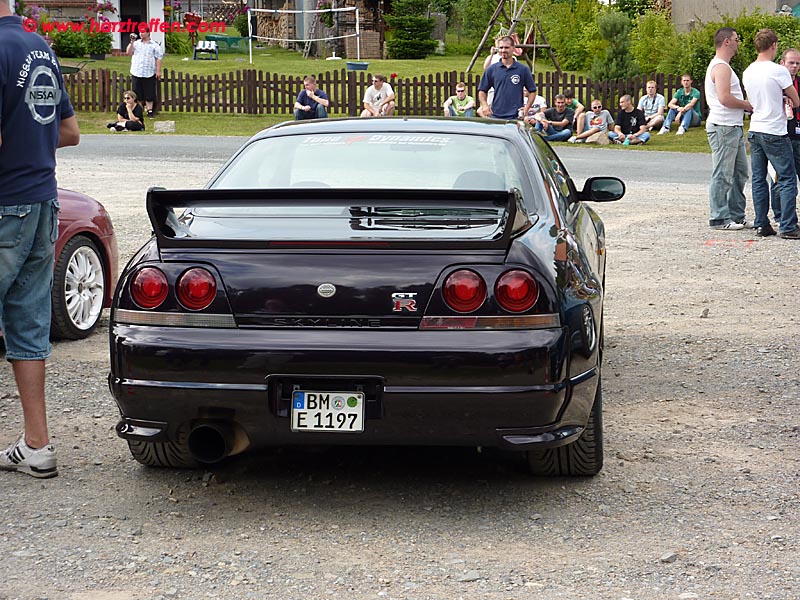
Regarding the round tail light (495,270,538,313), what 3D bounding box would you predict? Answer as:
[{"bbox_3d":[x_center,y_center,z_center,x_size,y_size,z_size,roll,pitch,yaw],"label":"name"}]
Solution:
[{"bbox_3d":[0.383,-0.028,5.460,0.146,0.146,0.060,-1,8,0],"label":"round tail light"}]

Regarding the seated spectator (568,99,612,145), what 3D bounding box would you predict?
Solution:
[{"bbox_3d":[3.142,-2.929,27.300,0.620,0.730,0.750,2,8,12],"label":"seated spectator"}]

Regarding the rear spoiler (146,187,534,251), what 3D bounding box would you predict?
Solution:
[{"bbox_3d":[-0.200,-0.282,5.690,1.270,0.200,0.360,1,8,7],"label":"rear spoiler"}]

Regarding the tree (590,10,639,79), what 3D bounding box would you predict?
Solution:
[{"bbox_3d":[4.447,-5.131,34.500,1.050,1.800,1.050,-1,8,0],"label":"tree"}]

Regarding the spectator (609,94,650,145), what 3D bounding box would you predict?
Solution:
[{"bbox_3d":[3.832,-2.986,27.600,0.700,0.810,0.680,0,8,5],"label":"spectator"}]

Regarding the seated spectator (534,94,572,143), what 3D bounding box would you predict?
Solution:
[{"bbox_3d":[2.536,-2.989,27.400,0.640,0.790,0.700,1,8,14],"label":"seated spectator"}]

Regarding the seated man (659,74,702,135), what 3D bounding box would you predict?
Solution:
[{"bbox_3d":[4.720,-3.290,28.000,0.540,0.970,0.820,4,10,30],"label":"seated man"}]

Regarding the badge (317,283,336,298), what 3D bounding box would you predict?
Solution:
[{"bbox_3d":[-0.242,-0.030,5.500,0.062,0.048,0.010,0,-2,7],"label":"badge"}]

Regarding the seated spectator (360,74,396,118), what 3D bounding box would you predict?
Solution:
[{"bbox_3d":[-0.379,-3.557,29.300,0.620,0.820,0.720,0,8,3],"label":"seated spectator"}]

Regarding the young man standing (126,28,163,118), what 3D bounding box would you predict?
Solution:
[{"bbox_3d":[-5.006,-4.437,32.600,0.660,1.770,0.450,2,9,14],"label":"young man standing"}]

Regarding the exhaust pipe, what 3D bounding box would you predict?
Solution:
[{"bbox_3d":[-0.614,0.463,5.600,0.135,0.135,0.280,0,8,7],"label":"exhaust pipe"}]

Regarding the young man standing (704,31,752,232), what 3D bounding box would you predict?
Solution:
[{"bbox_3d":[2.936,-1.539,14.850,0.440,1.790,0.500,-1,8,-4],"label":"young man standing"}]

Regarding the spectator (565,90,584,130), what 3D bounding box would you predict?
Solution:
[{"bbox_3d":[2.940,-3.178,28.200,0.520,0.780,0.680,2,8,15],"label":"spectator"}]

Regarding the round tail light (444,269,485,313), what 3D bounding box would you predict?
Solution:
[{"bbox_3d":[0.213,-0.031,5.490,0.145,0.145,0.060,0,2,1],"label":"round tail light"}]

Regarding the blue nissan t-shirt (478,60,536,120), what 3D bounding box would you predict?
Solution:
[{"bbox_3d":[1.163,-2.272,18.000,0.600,0.670,0.300,0,8,3],"label":"blue nissan t-shirt"}]

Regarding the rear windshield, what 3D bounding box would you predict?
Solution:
[{"bbox_3d":[-0.114,-0.486,6.450,1.320,0.300,0.680,1,8,7],"label":"rear windshield"}]

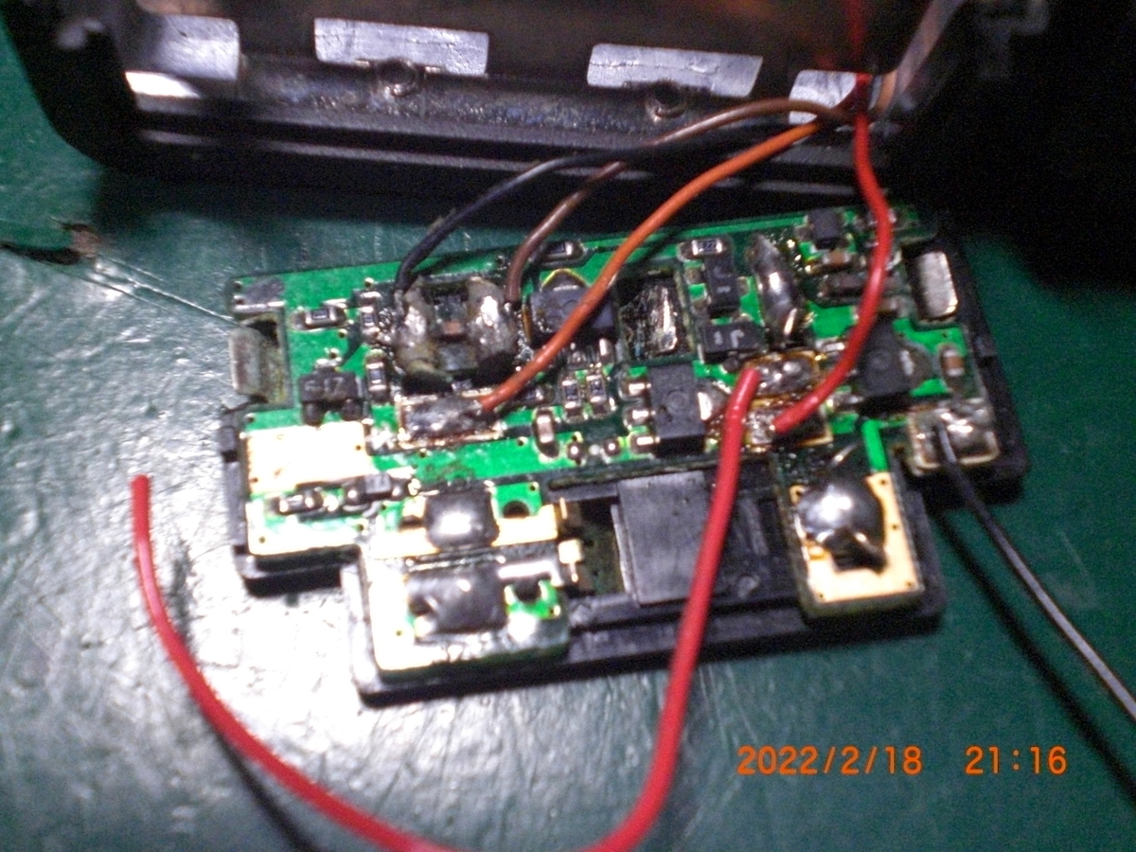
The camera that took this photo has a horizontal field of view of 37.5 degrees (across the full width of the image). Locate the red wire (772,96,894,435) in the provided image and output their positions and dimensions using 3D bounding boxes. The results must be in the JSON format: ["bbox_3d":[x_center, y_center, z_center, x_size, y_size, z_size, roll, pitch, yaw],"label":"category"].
[{"bbox_3d":[0.015,-0.009,0.090,0.004,0.004,0.022,15,63,6],"label":"red wire"}]

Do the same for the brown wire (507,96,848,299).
[{"bbox_3d":[0.006,-0.014,0.091,0.023,0.003,0.004,-30,68,-16],"label":"brown wire"}]

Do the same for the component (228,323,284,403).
[{"bbox_3d":[-0.017,-0.003,0.089,0.003,0.001,0.004,-7,63,-5],"label":"component"}]

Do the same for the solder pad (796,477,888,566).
[{"bbox_3d":[0.014,0.005,0.084,0.004,0.001,0.004,-7,63,-5],"label":"solder pad"}]

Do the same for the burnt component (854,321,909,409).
[{"bbox_3d":[0.017,-0.003,0.088,0.002,0.002,0.004,-7,63,-5],"label":"burnt component"}]

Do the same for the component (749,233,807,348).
[{"bbox_3d":[0.011,-0.007,0.090,0.002,0.002,0.006,-8,63,-6],"label":"component"}]

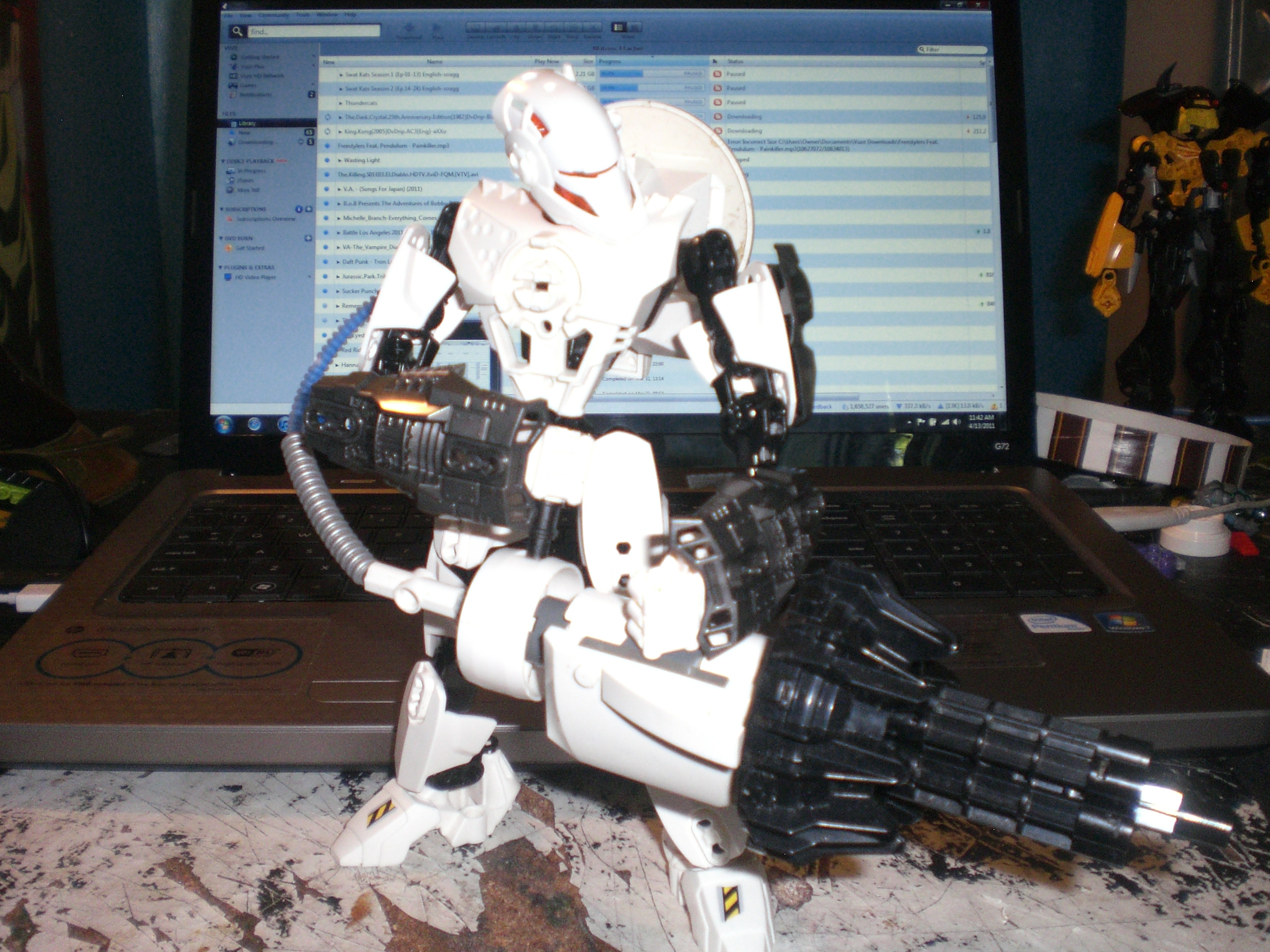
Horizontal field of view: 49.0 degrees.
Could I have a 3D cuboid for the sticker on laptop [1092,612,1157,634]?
[{"bbox_3d":[0.168,0.050,0.478,0.018,0.001,0.018,0,16,-2],"label":"sticker on laptop"}]

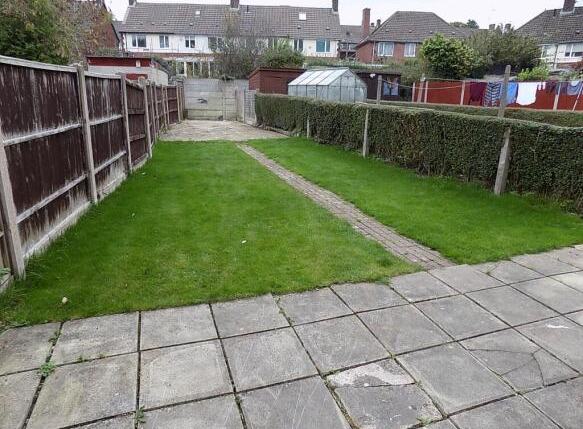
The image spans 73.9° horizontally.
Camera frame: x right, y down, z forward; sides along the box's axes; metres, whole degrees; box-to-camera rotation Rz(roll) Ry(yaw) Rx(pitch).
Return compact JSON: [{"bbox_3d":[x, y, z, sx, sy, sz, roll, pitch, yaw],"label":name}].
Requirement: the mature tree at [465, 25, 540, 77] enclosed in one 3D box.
[{"bbox_3d":[11.815,-8.267,22.481,4.700,4.710,4.700,1,17,0],"label":"mature tree"}]

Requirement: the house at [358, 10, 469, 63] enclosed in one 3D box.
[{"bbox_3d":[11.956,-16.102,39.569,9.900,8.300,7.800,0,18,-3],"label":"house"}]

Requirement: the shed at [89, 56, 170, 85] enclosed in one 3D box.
[{"bbox_3d":[-7.165,-5.620,17.489,2.450,2.400,4.600,-2,18,-10],"label":"shed"}]

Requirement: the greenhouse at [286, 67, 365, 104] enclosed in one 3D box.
[{"bbox_3d":[1.399,-4.820,15.634,1.950,2.050,2.600,-10,21,-33],"label":"greenhouse"}]

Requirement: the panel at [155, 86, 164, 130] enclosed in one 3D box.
[{"bbox_3d":[-4.449,-3.600,13.154,0.060,1.550,1.830,-2,18,-11],"label":"panel"}]

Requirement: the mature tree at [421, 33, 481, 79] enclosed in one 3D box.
[{"bbox_3d":[7.586,-6.895,19.271,3.000,3.860,3.000,1,17,0],"label":"mature tree"}]

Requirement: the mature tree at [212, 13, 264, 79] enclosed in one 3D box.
[{"bbox_3d":[-3.259,-9.722,24.219,3.400,5.240,3.400,1,17,0],"label":"mature tree"}]

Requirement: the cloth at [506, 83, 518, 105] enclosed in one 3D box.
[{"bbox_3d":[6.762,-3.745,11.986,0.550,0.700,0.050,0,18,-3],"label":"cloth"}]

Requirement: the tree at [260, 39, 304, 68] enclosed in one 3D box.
[{"bbox_3d":[-0.614,-9.409,25.348,3.100,3.870,3.100,1,17,0],"label":"tree"}]

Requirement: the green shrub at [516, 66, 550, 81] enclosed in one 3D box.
[{"bbox_3d":[9.591,-4.844,15.710,1.400,2.170,1.400,1,17,0],"label":"green shrub"}]

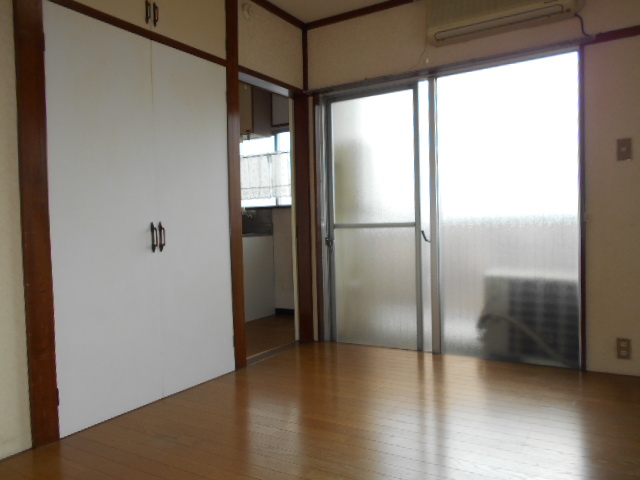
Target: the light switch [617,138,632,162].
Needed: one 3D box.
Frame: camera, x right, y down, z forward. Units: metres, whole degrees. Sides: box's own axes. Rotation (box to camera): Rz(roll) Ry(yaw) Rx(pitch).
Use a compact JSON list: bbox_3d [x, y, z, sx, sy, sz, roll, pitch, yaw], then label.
[{"bbox_3d":[1.671,-0.495,2.637,0.070,0.120,0.012,0,2,31],"label":"light switch"}]

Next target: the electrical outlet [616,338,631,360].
[{"bbox_3d":[1.675,0.602,2.649,0.071,0.118,0.012,0,2,30],"label":"electrical outlet"}]

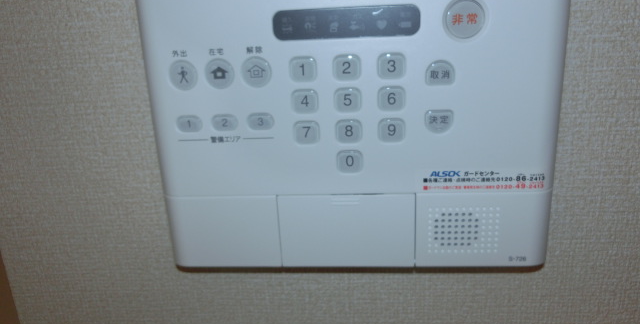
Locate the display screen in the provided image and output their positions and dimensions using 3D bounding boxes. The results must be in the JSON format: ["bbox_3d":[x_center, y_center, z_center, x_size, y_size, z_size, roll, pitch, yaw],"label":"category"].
[{"bbox_3d":[0.012,-0.066,0.218,0.070,0.014,0.006,-1,16,5],"label":"display screen"}]

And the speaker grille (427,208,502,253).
[{"bbox_3d":[0.075,0.036,0.242,0.036,0.026,0.006,-1,16,5],"label":"speaker grille"}]

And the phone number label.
[{"bbox_3d":[0.083,0.009,0.234,0.060,0.011,0.004,-1,16,5],"label":"phone number label"}]

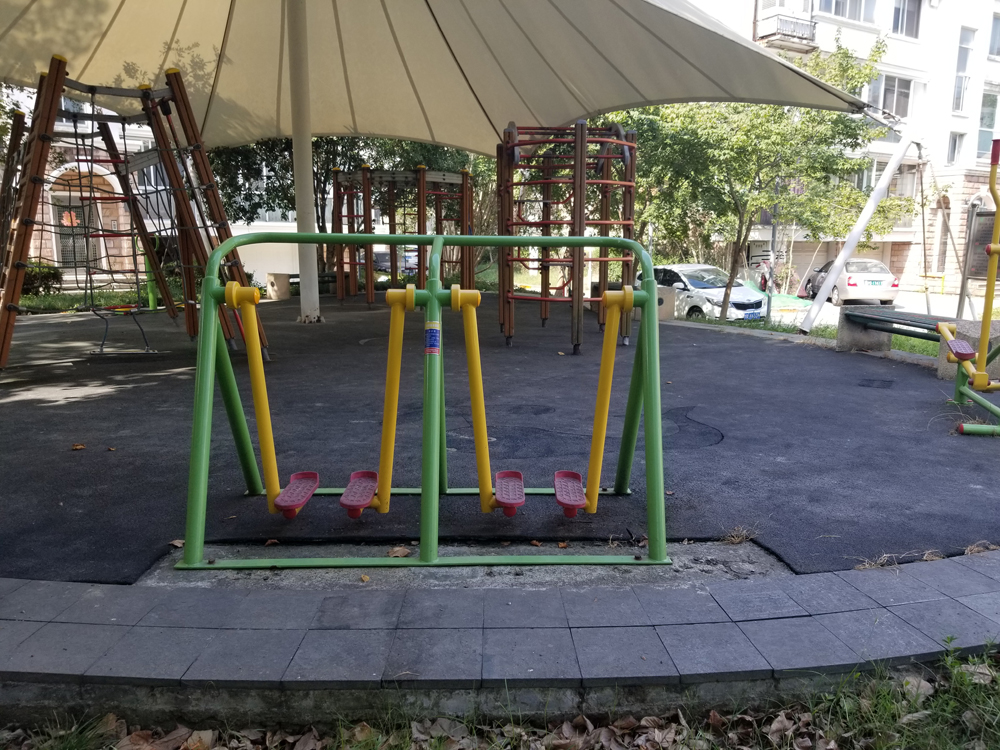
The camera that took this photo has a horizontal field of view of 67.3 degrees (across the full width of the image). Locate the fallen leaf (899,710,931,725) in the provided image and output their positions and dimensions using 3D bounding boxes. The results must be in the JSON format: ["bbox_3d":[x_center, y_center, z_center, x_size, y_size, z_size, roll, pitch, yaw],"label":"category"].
[{"bbox_3d":[1.235,1.020,2.237,0.082,0.024,0.042,0,10,0],"label":"fallen leaf"}]

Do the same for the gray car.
[{"bbox_3d":[11.441,-3.092,24.734,1.700,1.450,4.350,1,10,3],"label":"gray car"}]

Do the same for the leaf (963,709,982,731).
[{"bbox_3d":[1.402,1.022,2.229,0.050,0.030,0.060,0,10,0],"label":"leaf"}]

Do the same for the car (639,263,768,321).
[{"bbox_3d":[4.685,-1.939,18.334,1.720,1.460,4.370,-4,11,-22],"label":"car"}]

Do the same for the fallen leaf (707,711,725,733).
[{"bbox_3d":[0.635,1.023,2.212,0.048,0.035,0.055,0,10,0],"label":"fallen leaf"}]

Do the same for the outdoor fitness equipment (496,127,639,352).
[{"bbox_3d":[0.804,-1.770,9.893,1.650,2.600,2.950,-1,10,-4],"label":"outdoor fitness equipment"}]

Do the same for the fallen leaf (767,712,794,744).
[{"bbox_3d":[0.816,1.028,2.185,0.070,0.040,0.075,0,10,0],"label":"fallen leaf"}]

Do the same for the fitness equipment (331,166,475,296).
[{"bbox_3d":[-1.964,-2.827,15.546,2.780,2.680,2.780,0,10,0],"label":"fitness equipment"}]

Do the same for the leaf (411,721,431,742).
[{"bbox_3d":[-0.230,1.029,2.168,0.062,0.028,0.065,0,10,0],"label":"leaf"}]

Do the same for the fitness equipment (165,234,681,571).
[{"bbox_3d":[-0.307,0.042,3.374,2.000,1.320,0.940,0,10,-1],"label":"fitness equipment"}]

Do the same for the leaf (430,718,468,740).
[{"bbox_3d":[-0.146,1.028,2.178,0.110,0.030,0.070,0,10,0],"label":"leaf"}]

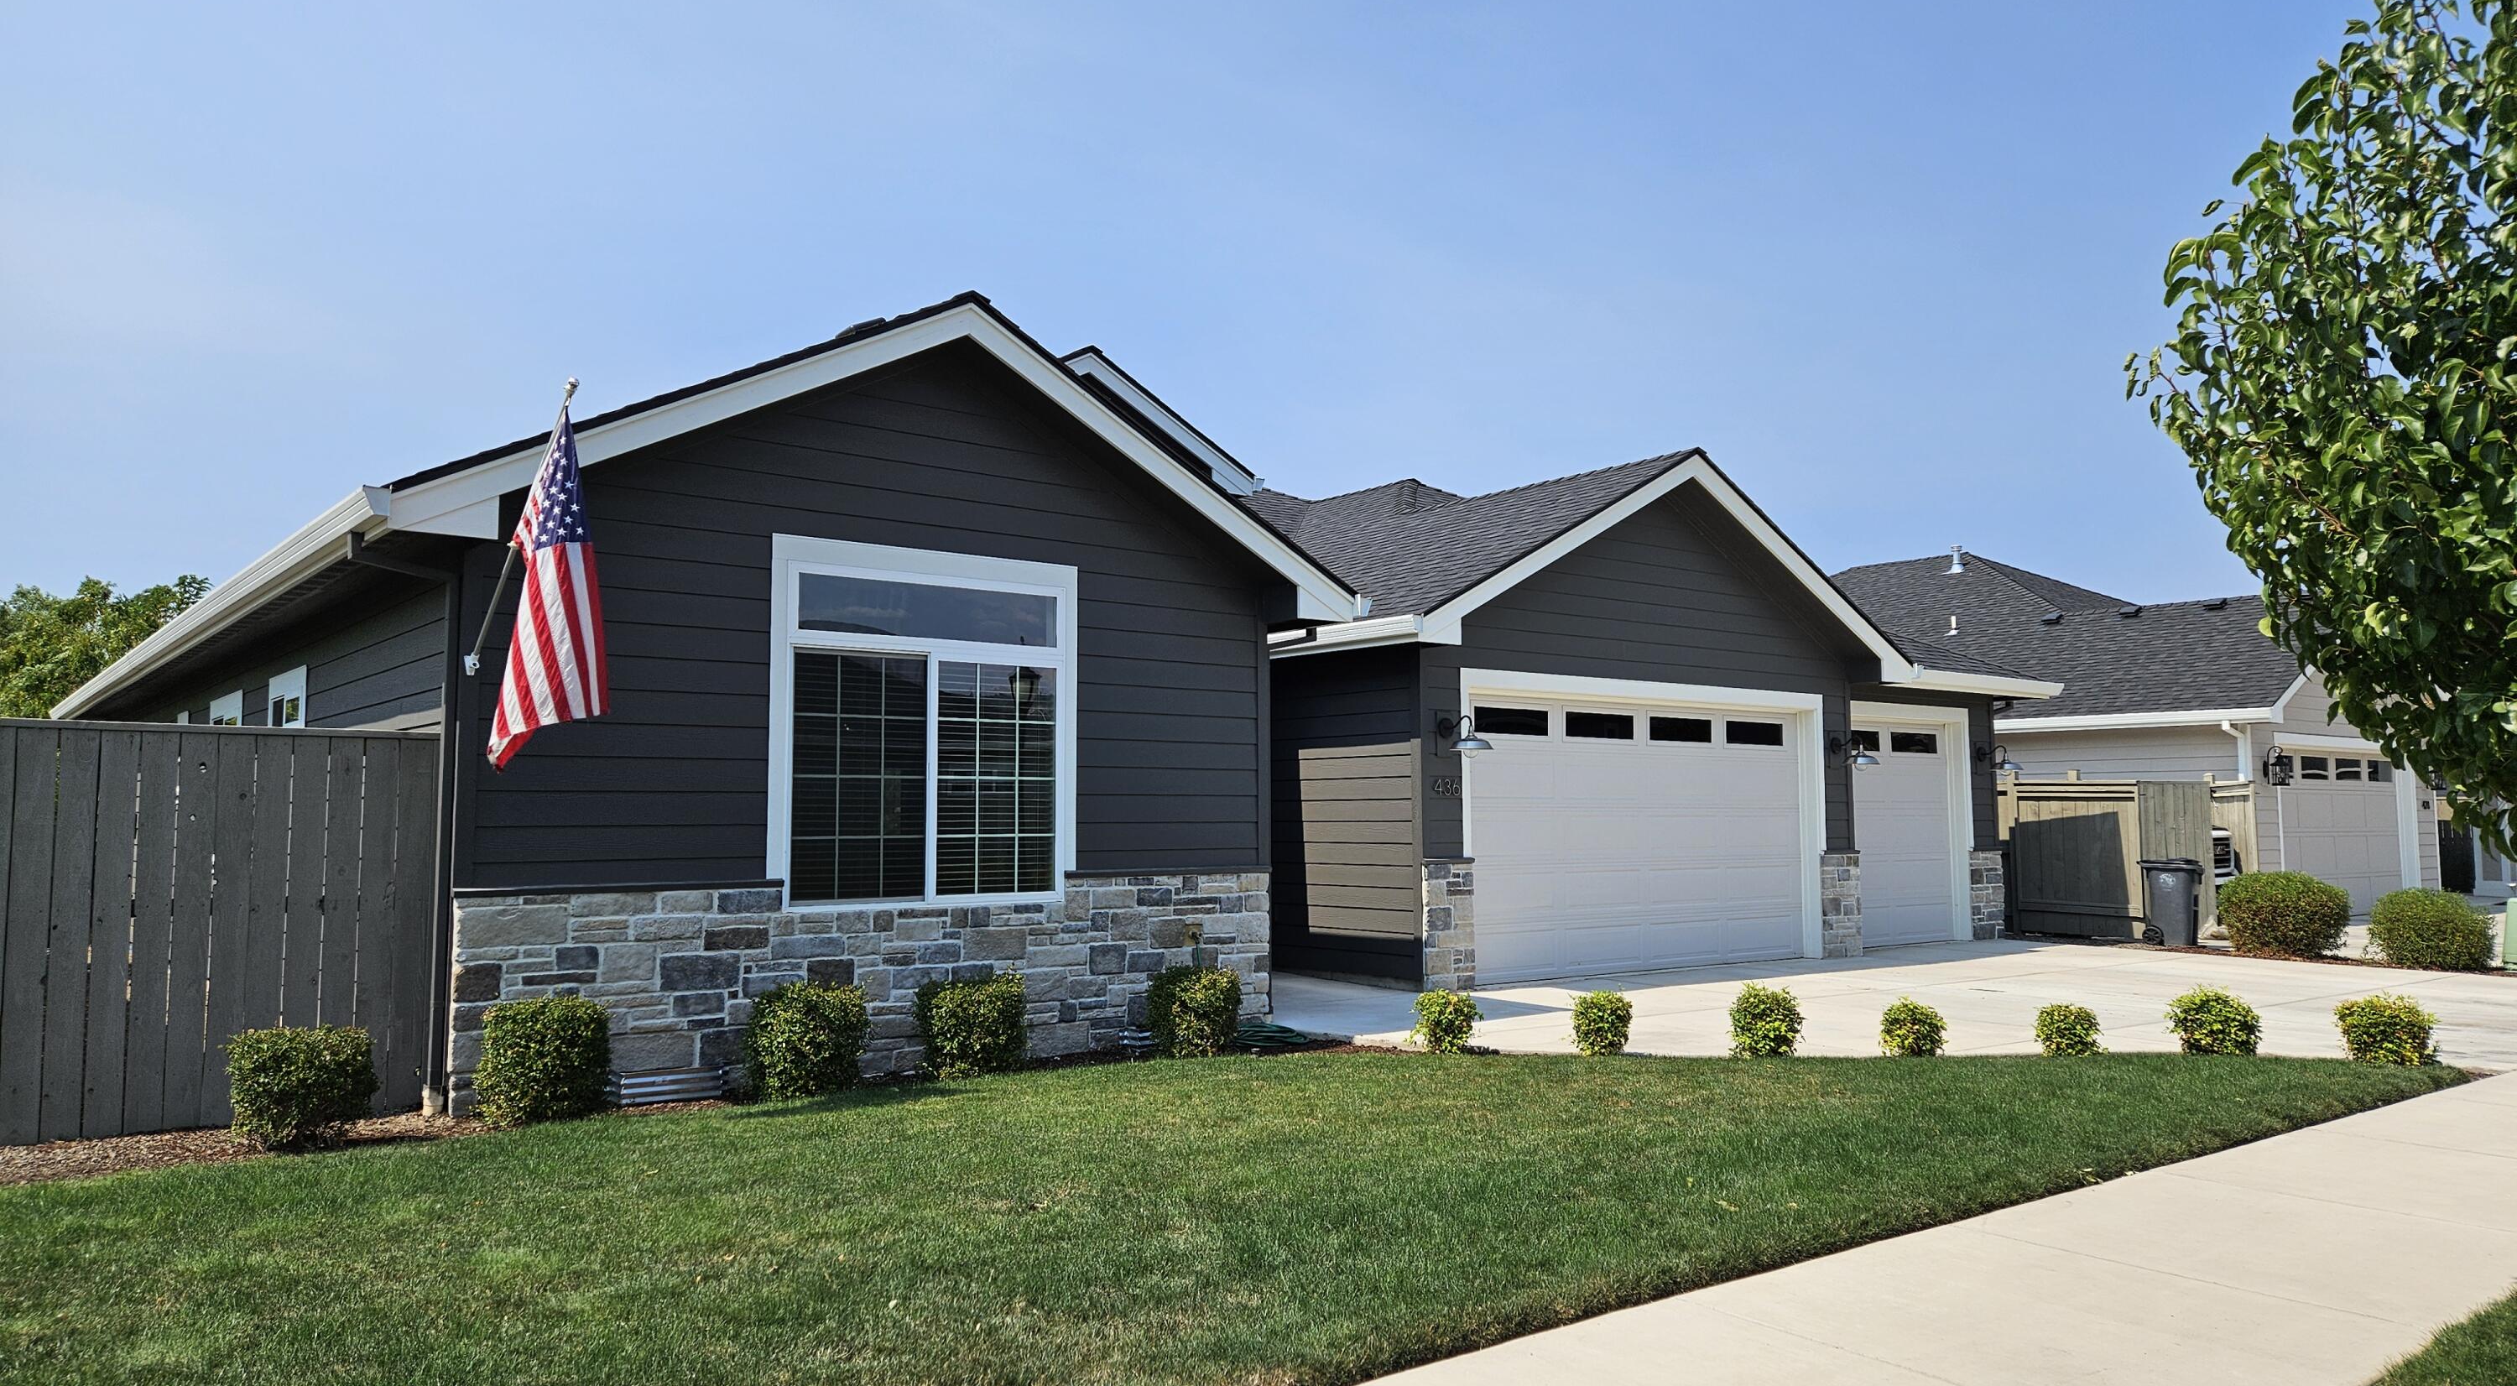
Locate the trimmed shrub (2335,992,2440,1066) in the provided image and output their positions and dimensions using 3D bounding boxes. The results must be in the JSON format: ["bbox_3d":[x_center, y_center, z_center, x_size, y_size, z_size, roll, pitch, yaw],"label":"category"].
[{"bbox_3d":[6.591,1.953,9.792,0.580,0.440,0.550,3,-6,-39],"label":"trimmed shrub"}]

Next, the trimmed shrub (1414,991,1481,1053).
[{"bbox_3d":[1.140,1.988,10.180,0.410,0.400,0.400,0,-4,0],"label":"trimmed shrub"}]

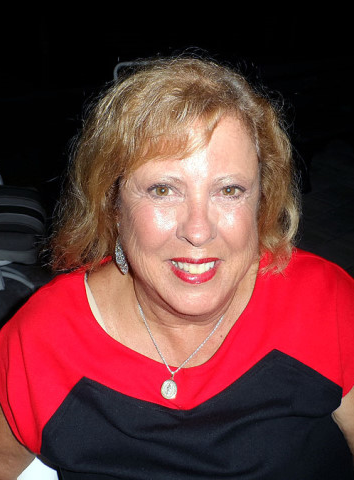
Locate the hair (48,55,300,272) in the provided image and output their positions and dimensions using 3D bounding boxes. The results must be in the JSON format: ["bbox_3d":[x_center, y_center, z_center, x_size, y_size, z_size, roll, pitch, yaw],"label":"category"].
[{"bbox_3d":[-0.005,-0.090,0.525,0.265,0.260,0.235,-1,17,-7],"label":"hair"}]

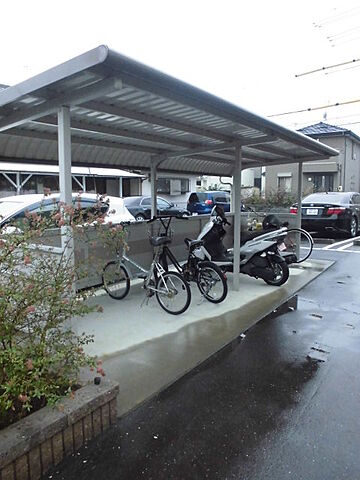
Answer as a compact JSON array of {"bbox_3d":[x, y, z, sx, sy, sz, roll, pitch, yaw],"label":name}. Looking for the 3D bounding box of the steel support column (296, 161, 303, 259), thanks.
[{"bbox_3d":[2.442,-0.565,7.389,0.065,2.030,0.065,4,8,34],"label":"steel support column"}]

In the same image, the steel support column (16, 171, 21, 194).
[{"bbox_3d":[-6.941,-1.621,15.579,0.100,2.420,0.100,-6,9,-43],"label":"steel support column"}]

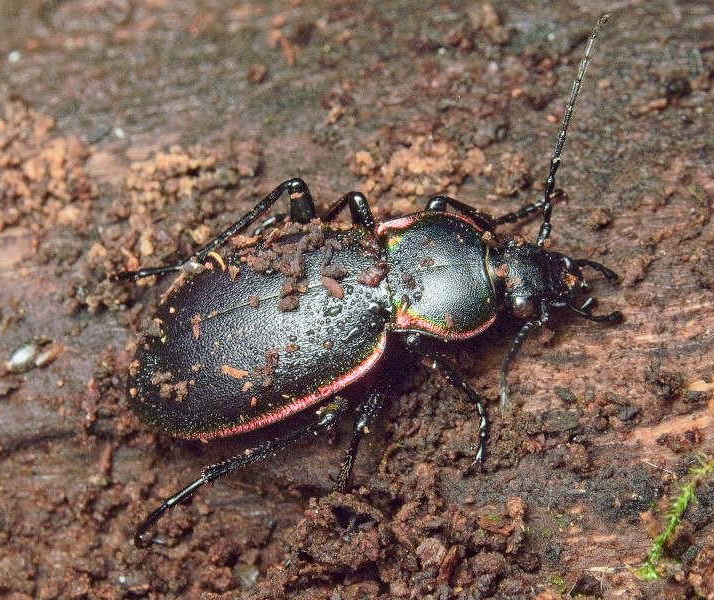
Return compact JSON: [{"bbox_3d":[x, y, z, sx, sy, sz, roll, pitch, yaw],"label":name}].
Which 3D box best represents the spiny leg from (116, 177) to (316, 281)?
[{"bbox_3d":[-0.008,-0.004,0.096,0.012,0.005,0.002,-15,58,-10],"label":"spiny leg"}]

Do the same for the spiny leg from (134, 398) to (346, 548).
[{"bbox_3d":[-0.006,0.009,0.089,0.013,0.003,0.002,-31,62,-19],"label":"spiny leg"}]

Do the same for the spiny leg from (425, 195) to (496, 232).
[{"bbox_3d":[0.006,-0.005,0.096,0.004,0.002,0.001,3,57,2],"label":"spiny leg"}]

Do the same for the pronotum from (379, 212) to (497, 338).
[{"bbox_3d":[0.005,-0.002,0.093,0.007,0.003,0.008,-9,57,-6],"label":"pronotum"}]

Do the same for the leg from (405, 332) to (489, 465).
[{"bbox_3d":[0.006,0.005,0.092,0.002,0.003,0.008,-26,61,-16],"label":"leg"}]

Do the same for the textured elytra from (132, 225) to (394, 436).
[{"bbox_3d":[-0.005,0.001,0.090,0.015,0.004,0.009,-21,59,-13],"label":"textured elytra"}]

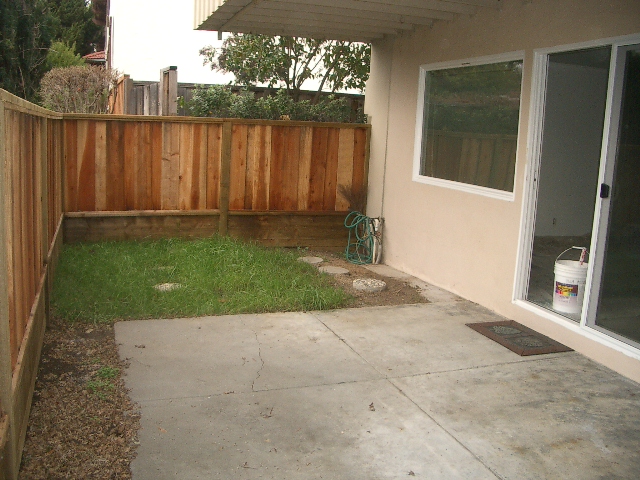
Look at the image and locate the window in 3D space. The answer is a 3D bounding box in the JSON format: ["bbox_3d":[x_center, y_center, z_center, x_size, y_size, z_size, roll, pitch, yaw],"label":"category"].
[{"bbox_3d":[1.348,-1.070,6.057,0.080,1.209,1.756,-2,11,-20],"label":"window"}]

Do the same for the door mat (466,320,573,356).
[{"bbox_3d":[1.520,0.739,4.981,0.462,0.016,0.758,-2,11,-20],"label":"door mat"}]

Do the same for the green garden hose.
[{"bbox_3d":[0.481,-0.030,7.534,0.408,0.597,0.330,-2,11,-20],"label":"green garden hose"}]

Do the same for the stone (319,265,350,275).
[{"bbox_3d":[0.157,0.330,7.067,0.330,0.045,0.330,2,10,0],"label":"stone"}]

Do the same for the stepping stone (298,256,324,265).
[{"bbox_3d":[-0.110,0.237,7.548,0.310,0.045,0.310,2,10,0],"label":"stepping stone"}]

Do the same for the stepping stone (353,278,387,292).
[{"bbox_3d":[0.488,0.447,6.310,0.325,0.060,0.325,2,10,0],"label":"stepping stone"}]

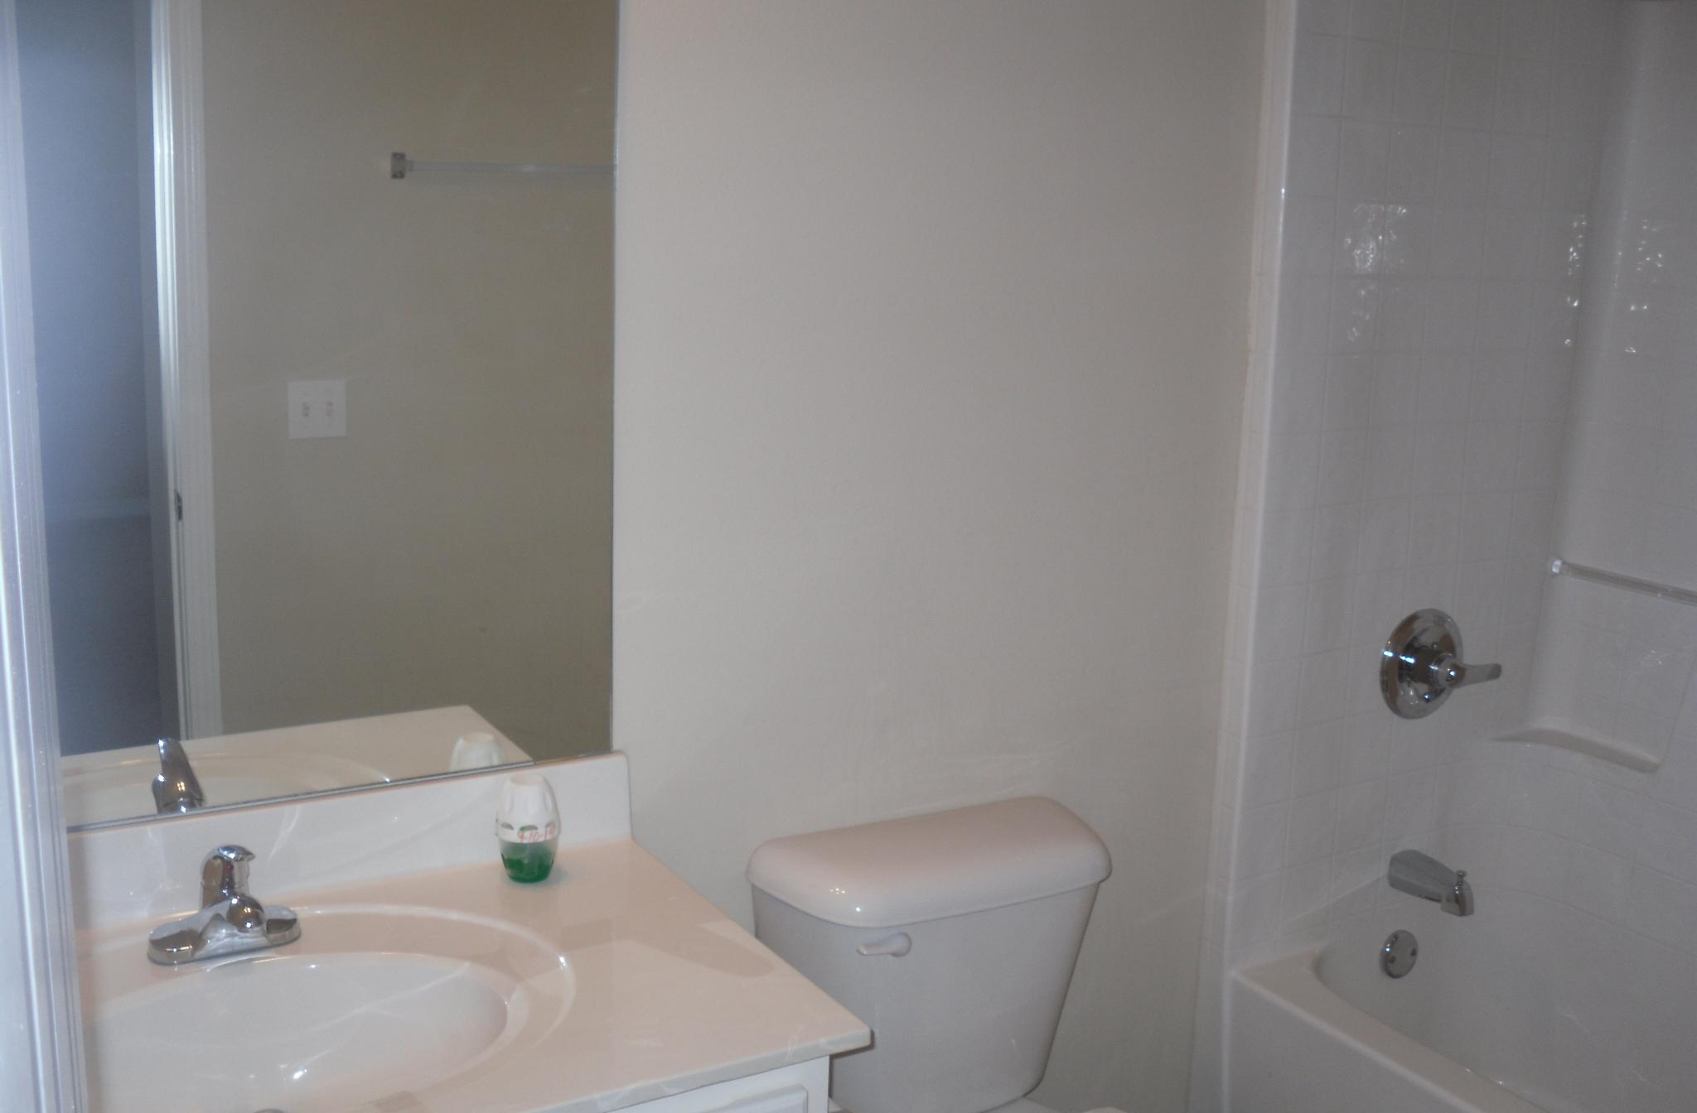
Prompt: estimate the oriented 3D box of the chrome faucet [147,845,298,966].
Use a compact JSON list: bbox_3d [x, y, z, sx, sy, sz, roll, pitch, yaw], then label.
[{"bbox_3d":[-0.601,0.338,1.677,0.147,0.128,0.154,-5,13,-30],"label":"chrome faucet"}]

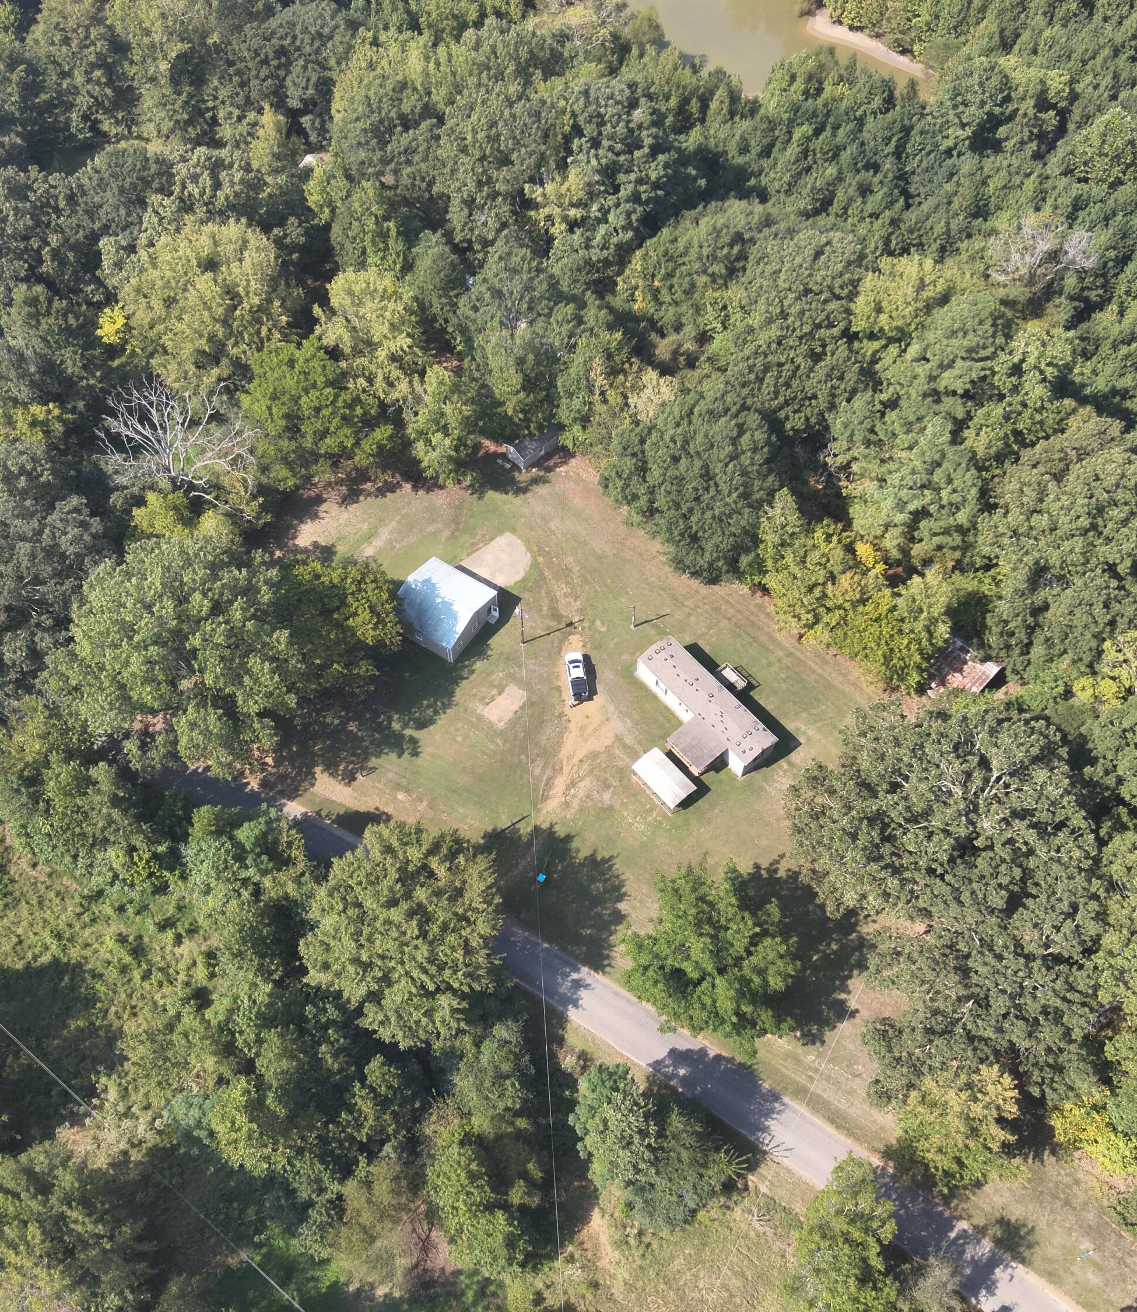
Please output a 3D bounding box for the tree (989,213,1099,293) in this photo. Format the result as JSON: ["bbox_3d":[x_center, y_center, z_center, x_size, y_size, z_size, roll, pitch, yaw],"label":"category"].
[{"bbox_3d":[60.900,-49.300,159.300,13.700,16.500,12.500,0,57,0],"label":"tree"}]

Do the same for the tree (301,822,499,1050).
[{"bbox_3d":[-14.950,25.900,110.200,17.200,17.000,19.000,0,57,0],"label":"tree"}]

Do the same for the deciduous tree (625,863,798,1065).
[{"bbox_3d":[12.650,27.900,110.800,15.400,13.800,17.200,0,57,0],"label":"deciduous tree"}]

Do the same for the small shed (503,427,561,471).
[{"bbox_3d":[-4.400,-27.100,153.100,6.500,2.650,3.550,-39,65,-22],"label":"small shed"}]

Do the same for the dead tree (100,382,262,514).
[{"bbox_3d":[-45.700,-23.800,143.400,18.200,15.000,17.300,0,57,0],"label":"dead tree"}]

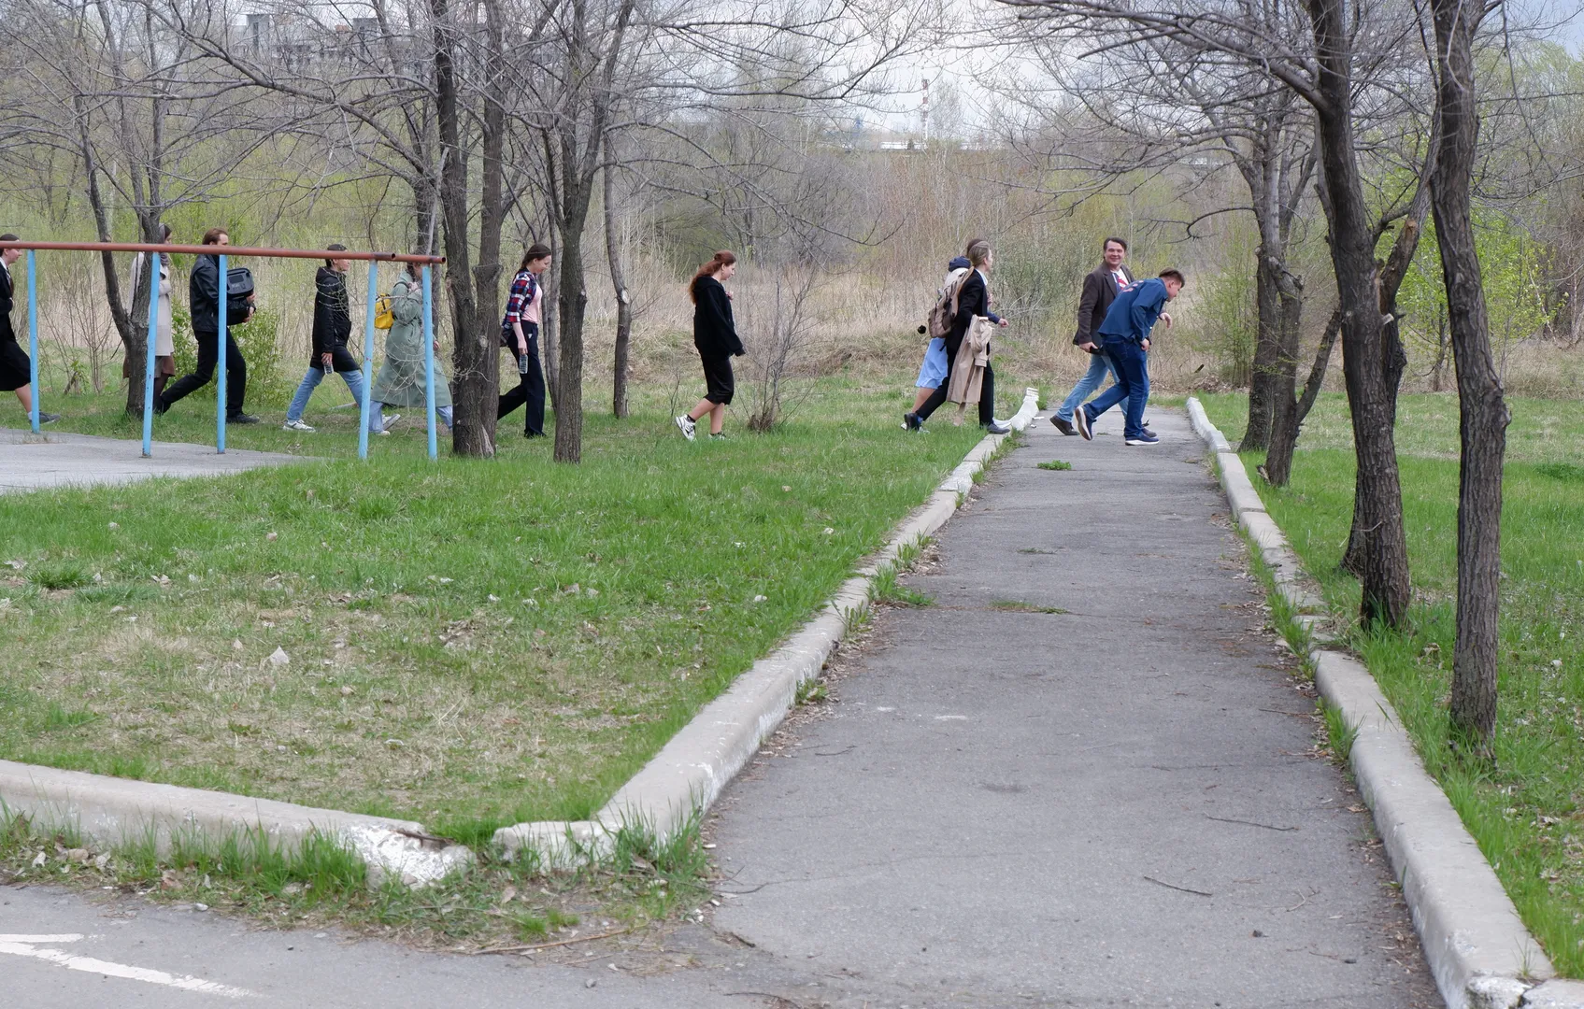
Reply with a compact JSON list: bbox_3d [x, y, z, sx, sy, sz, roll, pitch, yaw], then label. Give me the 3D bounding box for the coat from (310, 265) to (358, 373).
[{"bbox_3d":[-4.109,-1.667,25.200,0.410,0.930,0.520,0,5,0],"label":"coat"}]

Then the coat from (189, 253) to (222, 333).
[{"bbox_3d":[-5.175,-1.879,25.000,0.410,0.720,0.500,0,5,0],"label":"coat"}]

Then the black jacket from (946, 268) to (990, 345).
[{"bbox_3d":[1.579,-1.736,25.100,0.410,0.730,0.520,0,5,0],"label":"black jacket"}]

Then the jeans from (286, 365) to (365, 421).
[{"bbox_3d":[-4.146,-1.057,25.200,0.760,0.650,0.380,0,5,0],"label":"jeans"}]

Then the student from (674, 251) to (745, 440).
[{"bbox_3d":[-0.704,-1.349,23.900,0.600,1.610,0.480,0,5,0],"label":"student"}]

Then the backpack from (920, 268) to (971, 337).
[{"bbox_3d":[1.378,-1.812,25.200,0.280,0.540,0.330,17,4,-1],"label":"backpack"}]

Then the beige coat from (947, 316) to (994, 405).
[{"bbox_3d":[1.579,-1.269,24.800,0.400,0.800,0.230,0,5,0],"label":"beige coat"}]

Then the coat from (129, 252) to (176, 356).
[{"bbox_3d":[-5.888,-1.836,25.800,0.380,0.950,0.500,0,5,0],"label":"coat"}]

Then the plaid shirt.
[{"bbox_3d":[-2.309,-1.742,23.900,0.310,0.540,0.460,0,5,0],"label":"plaid shirt"}]

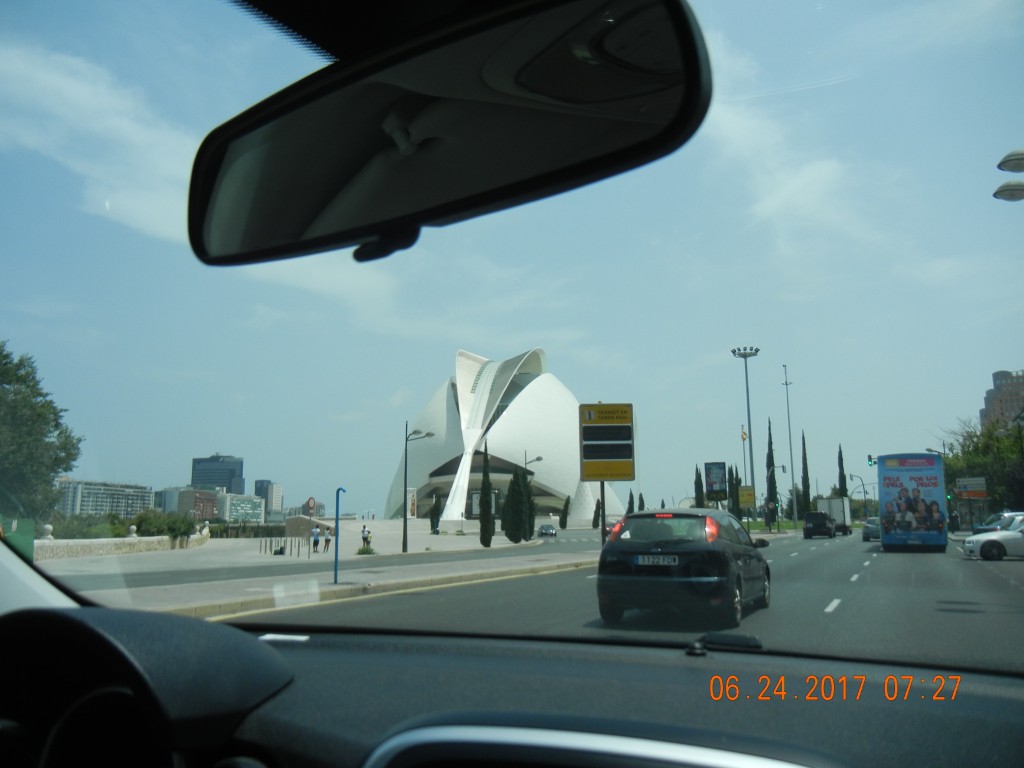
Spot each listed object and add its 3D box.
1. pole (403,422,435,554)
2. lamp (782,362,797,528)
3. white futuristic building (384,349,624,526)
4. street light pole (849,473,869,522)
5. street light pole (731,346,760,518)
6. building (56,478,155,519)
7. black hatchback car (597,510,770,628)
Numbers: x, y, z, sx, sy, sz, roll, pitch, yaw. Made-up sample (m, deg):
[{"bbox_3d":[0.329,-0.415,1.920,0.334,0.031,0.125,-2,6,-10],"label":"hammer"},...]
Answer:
[{"bbox_3d":[-5.596,6.120,53.346,1.950,7.883,0.900,-3,-9,17],"label":"pole"},{"bbox_3d":[37.733,8.512,119.715,1.400,21.938,1.400,-4,-10,23],"label":"lamp"},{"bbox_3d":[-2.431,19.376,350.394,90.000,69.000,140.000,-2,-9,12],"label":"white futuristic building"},{"bbox_3d":[43.019,14.375,110.773,2.300,6.507,0.450,-3,-9,15],"label":"street light pole"},{"bbox_3d":[36.999,8.155,137.141,4.300,27.380,4.300,-4,-10,23],"label":"street light pole"},{"bbox_3d":[-305.327,94.029,673.245,18.000,35.000,103.000,-1,-9,5],"label":"building"},{"bbox_3d":[2.608,2.585,12.826,1.810,1.480,4.320,-4,-10,23],"label":"black hatchback car"}]

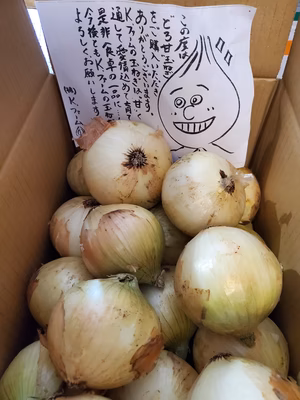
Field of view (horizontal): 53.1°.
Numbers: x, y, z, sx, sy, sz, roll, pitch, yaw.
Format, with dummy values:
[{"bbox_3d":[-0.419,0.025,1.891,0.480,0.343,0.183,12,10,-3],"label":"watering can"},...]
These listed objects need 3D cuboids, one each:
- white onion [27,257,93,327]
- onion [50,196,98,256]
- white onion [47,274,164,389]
[{"bbox_3d":[-0.090,0.101,0.324,0.080,0.077,0.080,0,49,0],"label":"white onion"},{"bbox_3d":[-0.081,0.032,0.360,0.075,0.070,0.075,11,37,-9],"label":"onion"},{"bbox_3d":[-0.036,0.104,0.246,0.092,0.092,0.095,24,96,-3],"label":"white onion"}]

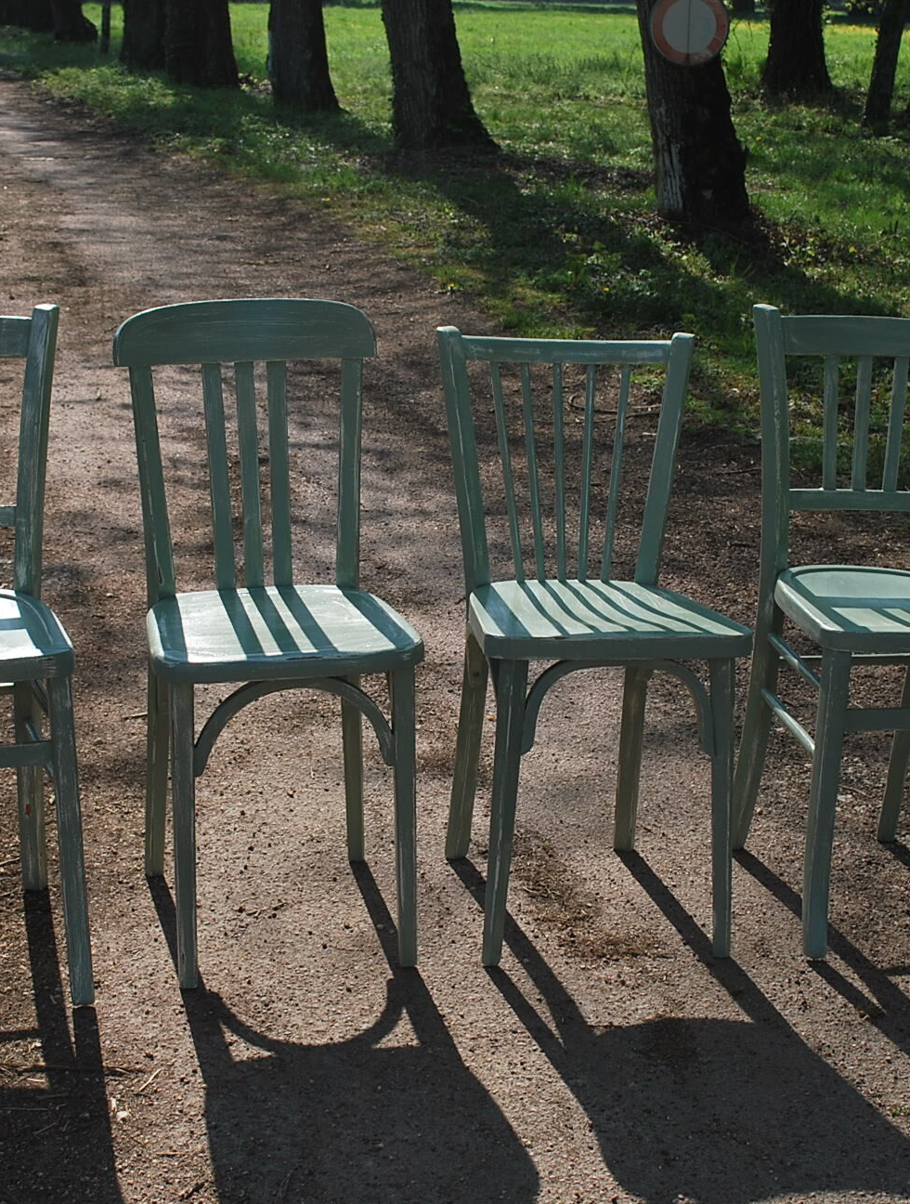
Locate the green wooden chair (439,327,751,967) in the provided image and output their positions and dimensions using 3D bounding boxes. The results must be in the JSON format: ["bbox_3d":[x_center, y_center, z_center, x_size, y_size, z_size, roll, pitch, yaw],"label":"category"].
[{"bbox_3d":[0.181,0.044,3.138,0.385,0.836,0.489,-1,13,-10],"label":"green wooden chair"}]

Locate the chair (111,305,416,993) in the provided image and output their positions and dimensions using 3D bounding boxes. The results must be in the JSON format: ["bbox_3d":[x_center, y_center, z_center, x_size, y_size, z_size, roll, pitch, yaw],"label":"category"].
[{"bbox_3d":[-0.255,0.036,3.053,0.380,0.875,0.474,-2,14,-13],"label":"chair"}]

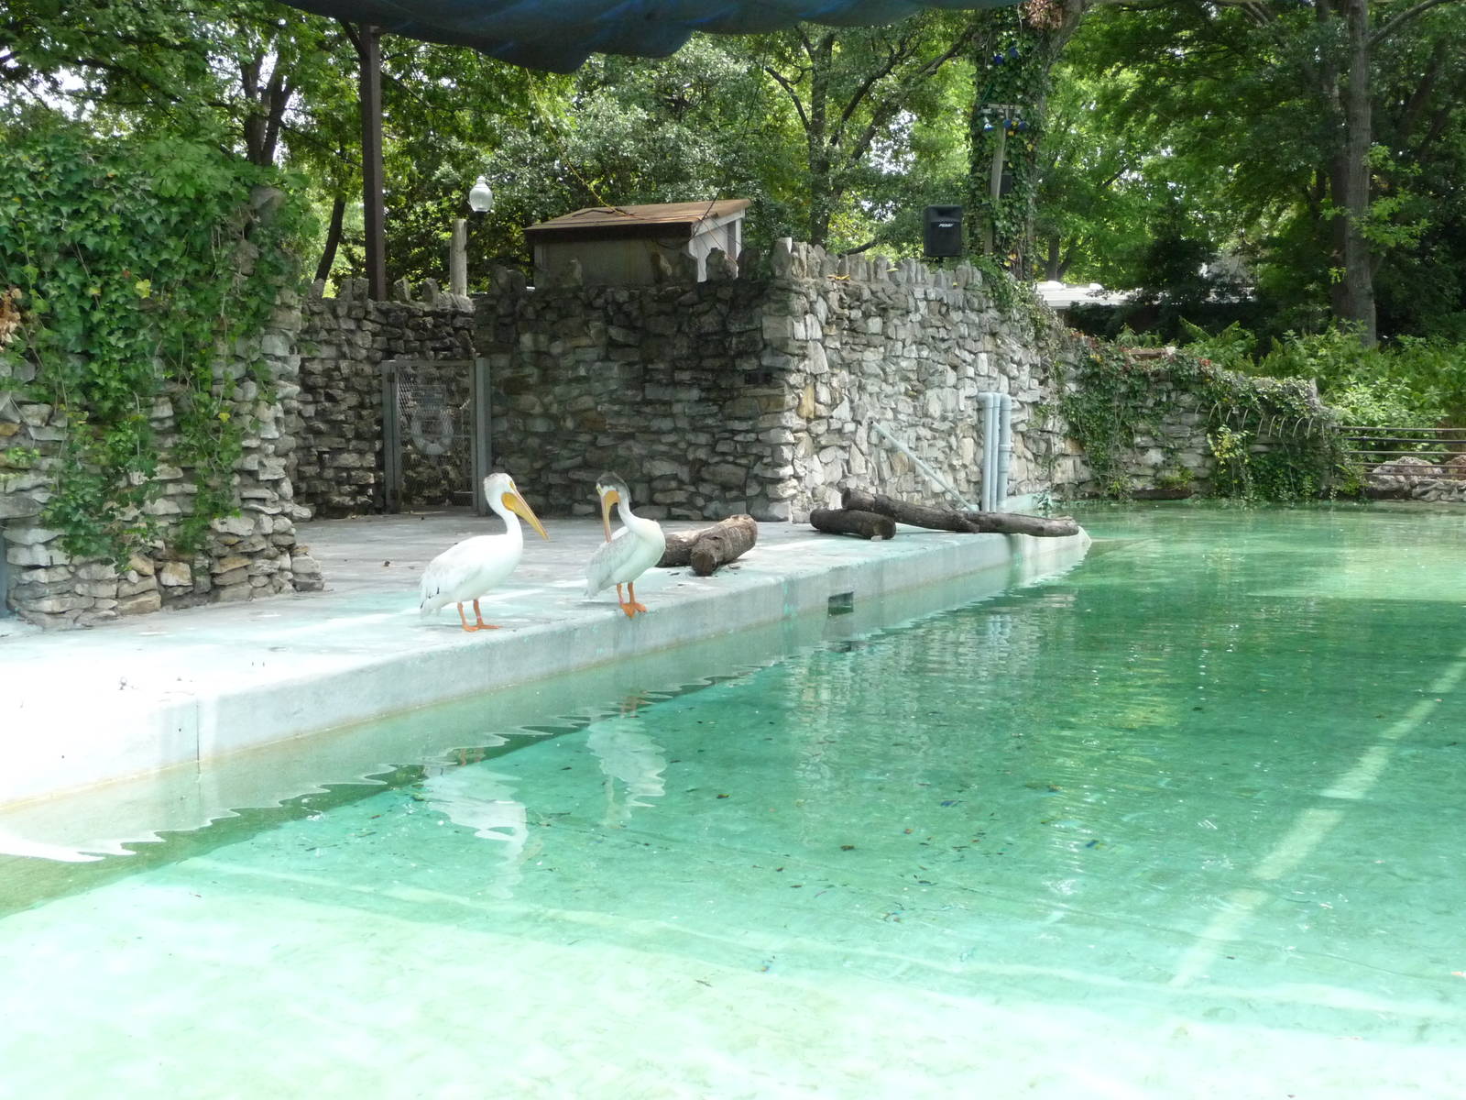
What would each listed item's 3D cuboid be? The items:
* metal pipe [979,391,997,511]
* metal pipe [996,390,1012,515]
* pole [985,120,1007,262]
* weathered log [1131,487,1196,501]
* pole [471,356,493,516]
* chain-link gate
[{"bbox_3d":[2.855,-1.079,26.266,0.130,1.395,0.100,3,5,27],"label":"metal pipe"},{"bbox_3d":[3.072,-1.091,26.407,0.130,1.365,0.120,5,5,27],"label":"metal pipe"},{"bbox_3d":[3.276,-4.460,29.000,0.130,1.681,0.120,5,4,0],"label":"pole"},{"bbox_3d":[5.515,-0.710,29.987,0.820,0.160,0.180,-1,4,0],"label":"weathered log"},{"bbox_3d":[-2.543,-1.165,23.733,0.110,1.650,0.110,2,5,30],"label":"pole"},{"bbox_3d":[-3.054,-1.160,24.083,1.330,1.600,0.110,2,5,30],"label":"chain-link gate"}]

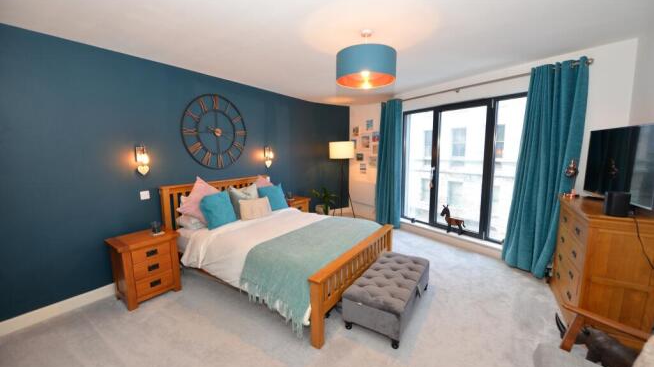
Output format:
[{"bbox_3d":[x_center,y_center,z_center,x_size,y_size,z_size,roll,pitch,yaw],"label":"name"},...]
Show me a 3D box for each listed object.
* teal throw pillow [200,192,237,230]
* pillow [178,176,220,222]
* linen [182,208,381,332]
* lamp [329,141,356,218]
[{"bbox_3d":[-1.356,0.336,3.177,0.150,0.420,0.420,-20,-1,28],"label":"teal throw pillow"},{"bbox_3d":[-1.543,0.220,3.079,0.150,0.440,0.440,-5,-28,27],"label":"pillow"},{"bbox_3d":[-0.366,0.684,2.966,1.690,0.440,1.790,4,8,32],"label":"linen"},{"bbox_3d":[0.310,-0.019,5.085,0.500,1.619,0.500,-1,7,0],"label":"lamp"}]

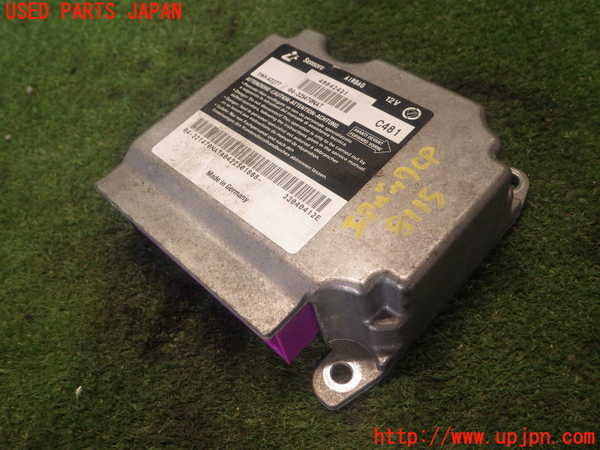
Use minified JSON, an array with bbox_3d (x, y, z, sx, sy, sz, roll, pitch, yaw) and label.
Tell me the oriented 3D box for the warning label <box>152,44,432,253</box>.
[{"bbox_3d":[-0.004,-0.030,0.176,0.069,0.001,0.066,35,68,30],"label":"warning label"}]

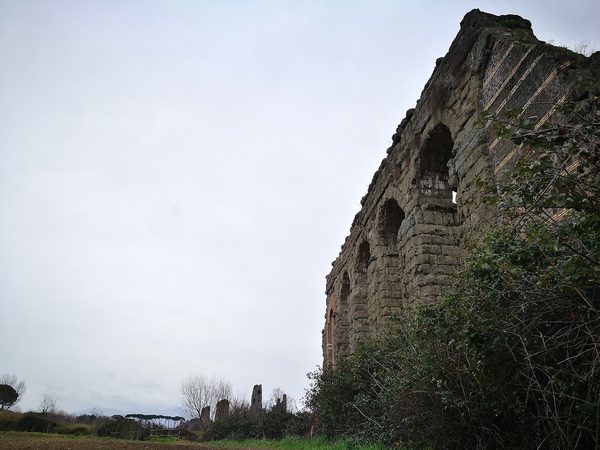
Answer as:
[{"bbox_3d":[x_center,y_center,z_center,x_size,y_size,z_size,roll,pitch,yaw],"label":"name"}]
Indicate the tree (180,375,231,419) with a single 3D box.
[{"bbox_3d":[-19.800,37.340,98.000,10.600,11.500,10.000,0,-23,0],"label":"tree"}]

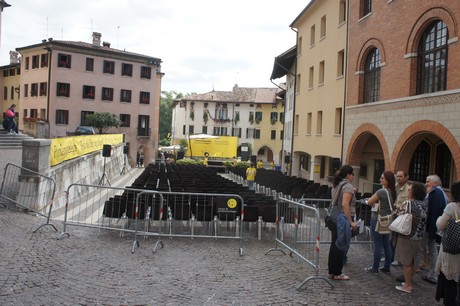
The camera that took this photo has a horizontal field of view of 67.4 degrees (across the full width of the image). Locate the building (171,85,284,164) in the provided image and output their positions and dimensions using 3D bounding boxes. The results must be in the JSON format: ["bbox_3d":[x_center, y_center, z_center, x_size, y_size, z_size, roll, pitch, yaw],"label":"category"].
[{"bbox_3d":[-0.084,-4.810,57.832,19.500,12.600,10.000,2,3,-1],"label":"building"}]

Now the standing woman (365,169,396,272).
[{"bbox_3d":[2.460,1.127,5.620,0.440,1.670,0.460,4,3,26],"label":"standing woman"}]

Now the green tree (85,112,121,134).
[{"bbox_3d":[-10.414,-1.948,28.067,2.750,2.600,2.600,2,3,0],"label":"green tree"}]

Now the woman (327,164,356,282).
[{"bbox_3d":[1.700,1.058,5.200,0.480,1.700,0.480,2,2,0],"label":"woman"}]

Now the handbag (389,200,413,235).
[{"bbox_3d":[2.399,0.912,4.850,0.340,0.450,0.180,4,3,23],"label":"handbag"}]

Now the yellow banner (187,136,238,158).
[{"bbox_3d":[-1.930,-0.630,38.000,5.550,2.270,0.100,2,2,-7],"label":"yellow banner"}]

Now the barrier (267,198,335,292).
[{"bbox_3d":[1.065,1.390,5.820,0.500,1.100,1.950,2,-1,-10],"label":"barrier"}]

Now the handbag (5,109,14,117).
[{"bbox_3d":[-11.514,-2.115,18.000,0.500,0.380,0.260,2,3,-14],"label":"handbag"}]

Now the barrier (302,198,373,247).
[{"bbox_3d":[2.260,1.490,6.720,2.000,1.100,0.500,2,0,-9],"label":"barrier"}]

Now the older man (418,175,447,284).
[{"bbox_3d":[3.160,1.175,5.360,0.450,1.690,0.540,4,3,37],"label":"older man"}]

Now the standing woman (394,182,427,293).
[{"bbox_3d":[2.606,1.195,4.970,0.450,1.570,0.500,4,3,33],"label":"standing woman"}]

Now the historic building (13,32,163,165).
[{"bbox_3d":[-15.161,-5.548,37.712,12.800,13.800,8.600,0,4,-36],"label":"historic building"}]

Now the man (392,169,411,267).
[{"bbox_3d":[3.090,1.190,6.200,0.400,1.720,0.520,0,3,-37],"label":"man"}]

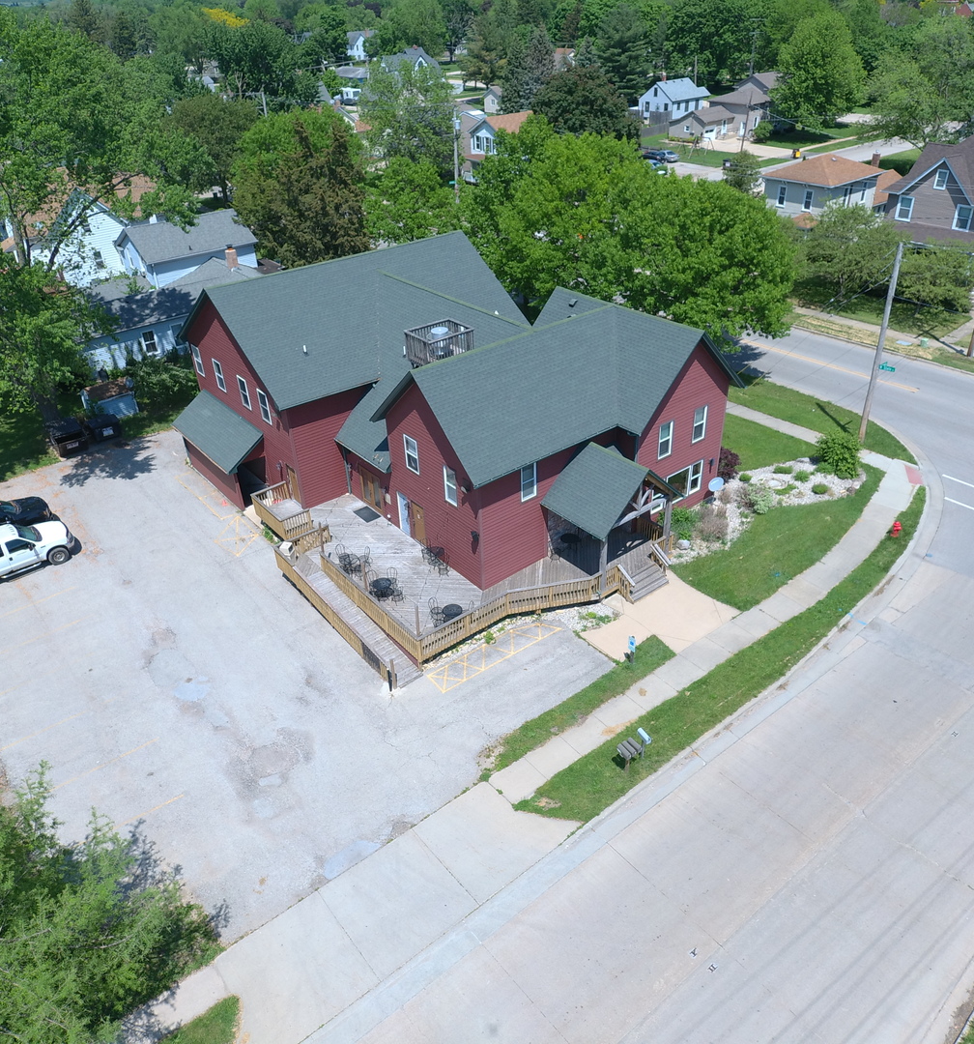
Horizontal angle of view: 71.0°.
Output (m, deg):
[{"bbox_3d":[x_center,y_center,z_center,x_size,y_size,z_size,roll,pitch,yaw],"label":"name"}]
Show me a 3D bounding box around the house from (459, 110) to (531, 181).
[{"bbox_3d":[1.029,-53.897,99.500,11.000,9.000,9.500,-27,43,-31],"label":"house"}]

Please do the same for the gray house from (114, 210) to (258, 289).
[{"bbox_3d":[-26.491,-23.149,61.625,10.000,7.500,8.300,-28,43,-30],"label":"gray house"}]

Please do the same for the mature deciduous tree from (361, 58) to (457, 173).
[{"bbox_3d":[-11.261,-58.666,99.000,13.900,14.500,13.900,-2,36,0],"label":"mature deciduous tree"}]

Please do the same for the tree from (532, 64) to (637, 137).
[{"bbox_3d":[16.673,-69.083,112.537,15.500,11.800,16.000,-28,43,-30],"label":"tree"}]

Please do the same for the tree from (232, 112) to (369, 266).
[{"bbox_3d":[-15.342,-25.992,56.892,10.500,14.000,11.000,-28,43,-30],"label":"tree"}]

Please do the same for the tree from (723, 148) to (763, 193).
[{"bbox_3d":[33.526,-44.811,87.357,5.200,5.600,5.200,-28,43,-30],"label":"tree"}]

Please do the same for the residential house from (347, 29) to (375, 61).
[{"bbox_3d":[-41.646,-155.286,223.003,8.500,8.976,9.000,-28,43,-31],"label":"residential house"}]

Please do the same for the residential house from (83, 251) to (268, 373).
[{"bbox_3d":[-25.310,-17.169,53.788,14.000,5.200,8.500,-28,43,-31],"label":"residential house"}]

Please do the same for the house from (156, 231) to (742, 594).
[{"bbox_3d":[-2.883,-6.663,34.737,19.793,10.500,25.699,-27,43,-31],"label":"house"}]

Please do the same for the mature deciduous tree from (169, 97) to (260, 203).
[{"bbox_3d":[-35.050,-47.312,87.185,11.500,13.000,11.500,-28,43,-30],"label":"mature deciduous tree"}]

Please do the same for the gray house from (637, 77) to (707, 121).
[{"bbox_3d":[36.505,-80.762,129.965,13.500,6.500,8.400,-28,43,-30],"label":"gray house"}]

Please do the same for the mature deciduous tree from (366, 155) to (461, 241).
[{"bbox_3d":[-7.574,-32.450,69.500,9.500,9.300,9.500,-2,36,0],"label":"mature deciduous tree"}]

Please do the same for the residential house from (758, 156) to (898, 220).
[{"bbox_3d":[37.127,-35.957,75.119,14.000,7.800,9.000,-25,42,-28],"label":"residential house"}]

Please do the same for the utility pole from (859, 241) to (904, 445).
[{"bbox_3d":[19.863,-8.564,34.510,0.380,10.447,0.380,-28,43,-31],"label":"utility pole"}]

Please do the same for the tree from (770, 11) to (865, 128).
[{"bbox_3d":[61.903,-84.607,128.000,16.000,17.500,16.000,-2,36,0],"label":"tree"}]

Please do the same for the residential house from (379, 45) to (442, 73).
[{"bbox_3d":[-17.823,-104.750,157.294,12.500,8.095,11.000,-28,43,-31],"label":"residential house"}]

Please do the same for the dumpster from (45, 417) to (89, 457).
[{"bbox_3d":[-25.437,-5.098,41.560,1.800,1.400,1.500,-27,43,-31],"label":"dumpster"}]

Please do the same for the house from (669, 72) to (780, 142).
[{"bbox_3d":[44.329,-73.397,120.749,23.000,8.000,11.000,-28,43,-30],"label":"house"}]

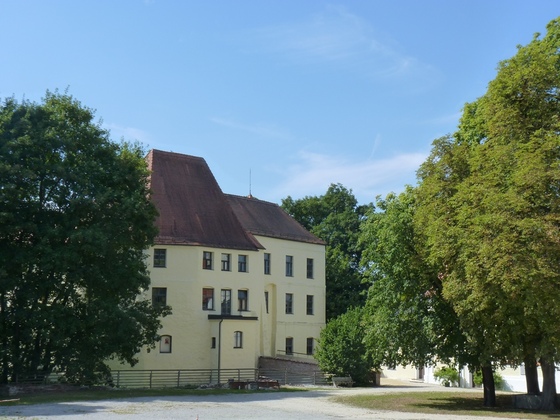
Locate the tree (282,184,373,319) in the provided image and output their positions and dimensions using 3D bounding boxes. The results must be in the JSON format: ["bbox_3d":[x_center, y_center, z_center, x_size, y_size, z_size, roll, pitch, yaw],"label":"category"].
[{"bbox_3d":[5.445,7.411,91.963,11.000,20.261,10.500,0,-9,0],"label":"tree"}]

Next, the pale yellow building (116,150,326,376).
[{"bbox_3d":[-6.543,5.380,75.273,12.000,19.700,20.500,-8,-12,43],"label":"pale yellow building"}]

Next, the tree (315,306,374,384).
[{"bbox_3d":[4.904,10.356,65.183,4.621,6.006,4.600,0,-9,0],"label":"tree"}]

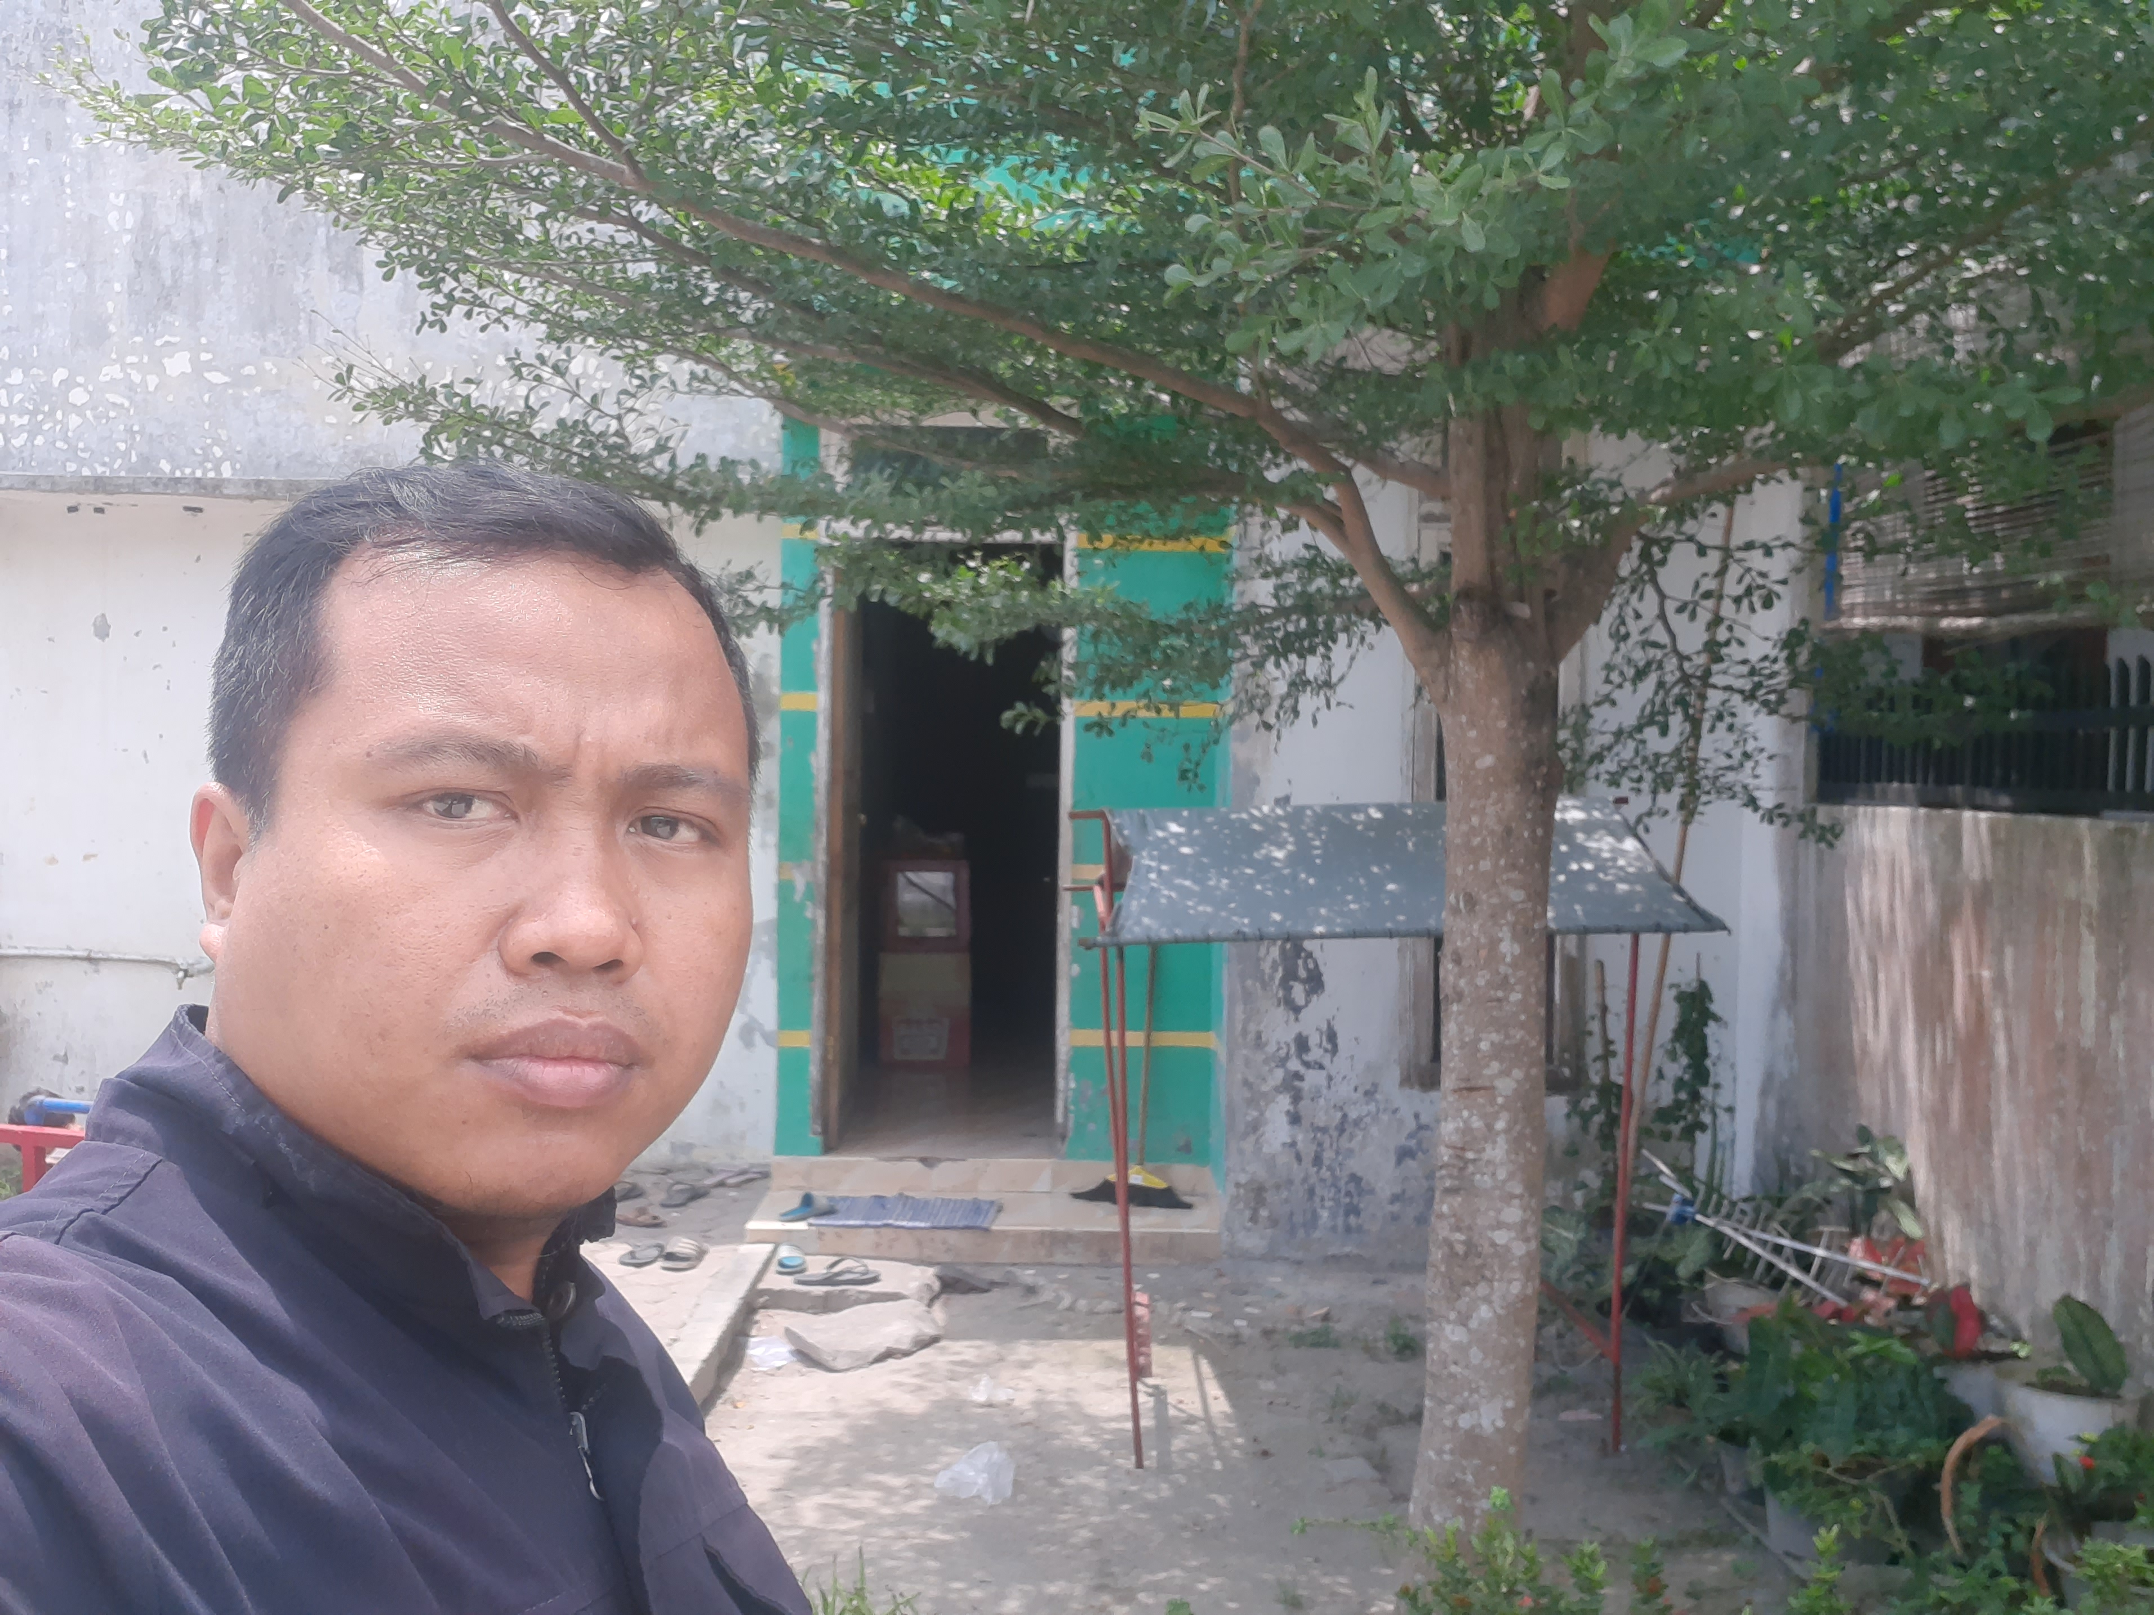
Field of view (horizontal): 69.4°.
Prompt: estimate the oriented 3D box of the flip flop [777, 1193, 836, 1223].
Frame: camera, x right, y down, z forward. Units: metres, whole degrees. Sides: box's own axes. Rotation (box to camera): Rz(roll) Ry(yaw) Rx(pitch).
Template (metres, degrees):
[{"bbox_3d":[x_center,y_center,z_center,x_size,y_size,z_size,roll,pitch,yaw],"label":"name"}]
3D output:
[{"bbox_3d":[-0.842,1.255,4.936,0.220,0.075,0.095,-1,4,-38],"label":"flip flop"}]

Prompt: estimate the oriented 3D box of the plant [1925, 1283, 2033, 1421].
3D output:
[{"bbox_3d":[2.255,1.363,3.902,0.260,0.348,0.260,1,3,-3],"label":"plant"}]

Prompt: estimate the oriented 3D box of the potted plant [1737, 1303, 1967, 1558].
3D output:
[{"bbox_3d":[1.668,1.310,3.369,0.460,0.490,0.440,1,3,-3],"label":"potted plant"}]

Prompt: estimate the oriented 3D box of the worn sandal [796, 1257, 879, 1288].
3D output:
[{"bbox_3d":[-0.707,1.358,4.592,0.255,0.070,0.100,1,3,-10],"label":"worn sandal"}]

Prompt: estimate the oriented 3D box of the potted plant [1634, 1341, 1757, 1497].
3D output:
[{"bbox_3d":[1.417,1.379,3.582,0.270,0.313,0.270,1,3,-3],"label":"potted plant"}]

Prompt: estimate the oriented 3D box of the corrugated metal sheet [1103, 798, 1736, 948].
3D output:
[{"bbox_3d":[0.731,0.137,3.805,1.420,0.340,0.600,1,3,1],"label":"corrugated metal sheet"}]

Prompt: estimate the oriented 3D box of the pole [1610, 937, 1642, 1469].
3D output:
[{"bbox_3d":[1.285,0.903,3.642,0.027,1.250,0.027,1,3,-3],"label":"pole"}]

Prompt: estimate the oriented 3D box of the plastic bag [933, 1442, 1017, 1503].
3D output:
[{"bbox_3d":[-0.223,1.461,3.458,0.175,0.085,0.160,1,3,-3],"label":"plastic bag"}]

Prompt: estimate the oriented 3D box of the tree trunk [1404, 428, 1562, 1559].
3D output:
[{"bbox_3d":[0.879,0.350,3.333,0.260,2.370,0.260,1,3,-3],"label":"tree trunk"}]

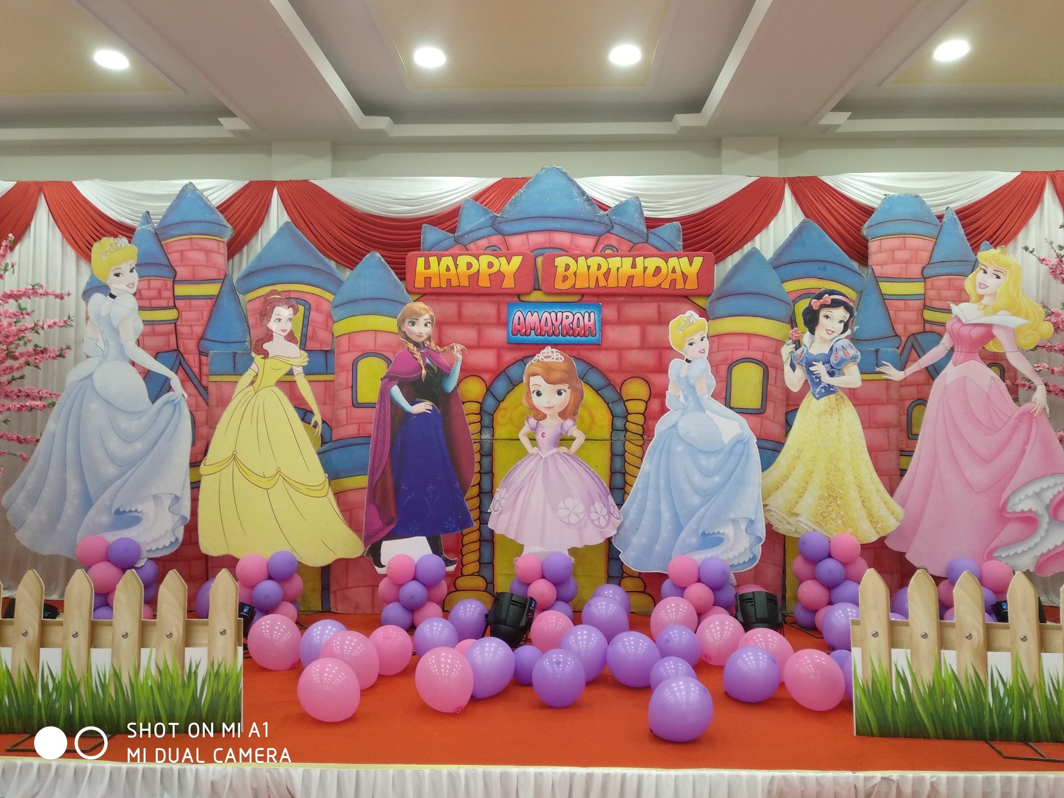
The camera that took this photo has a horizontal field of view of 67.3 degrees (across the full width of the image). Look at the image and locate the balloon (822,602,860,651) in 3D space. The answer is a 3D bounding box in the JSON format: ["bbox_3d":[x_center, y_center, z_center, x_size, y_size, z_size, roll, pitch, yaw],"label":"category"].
[{"bbox_3d":[1.537,1.111,3.905,0.234,0.241,0.238,0,-1,2],"label":"balloon"}]

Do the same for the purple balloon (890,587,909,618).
[{"bbox_3d":[2.045,1.121,4.270,0.244,0.253,0.240,0,-1,0],"label":"purple balloon"}]

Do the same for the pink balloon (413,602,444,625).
[{"bbox_3d":[-0.532,1.121,4.106,0.158,0.158,0.166,0,0,0],"label":"pink balloon"}]

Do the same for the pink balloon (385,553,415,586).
[{"bbox_3d":[-0.686,0.898,4.200,0.153,0.158,0.156,0,-1,2],"label":"pink balloon"}]

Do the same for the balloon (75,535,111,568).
[{"bbox_3d":[-2.430,0.844,4.420,0.190,0.190,0.190,0,0,2],"label":"balloon"}]

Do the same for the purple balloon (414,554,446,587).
[{"bbox_3d":[-0.534,0.904,4.207,0.160,0.165,0.163,0,-1,2],"label":"purple balloon"}]

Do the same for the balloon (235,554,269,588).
[{"bbox_3d":[-1.547,0.952,4.420,0.186,0.186,0.186,0,0,2],"label":"balloon"}]

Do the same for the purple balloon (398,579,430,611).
[{"bbox_3d":[-0.617,1.024,4.170,0.152,0.152,0.152,0,-1,2],"label":"purple balloon"}]

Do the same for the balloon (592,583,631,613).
[{"bbox_3d":[0.447,1.149,4.500,0.222,0.229,0.222,0,0,0],"label":"balloon"}]

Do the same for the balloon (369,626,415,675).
[{"bbox_3d":[-0.626,1.097,3.488,0.207,0.207,0.207,0,-1,2],"label":"balloon"}]

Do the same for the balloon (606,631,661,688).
[{"bbox_3d":[0.436,1.119,3.437,0.236,0.241,0.245,0,-1,0],"label":"balloon"}]

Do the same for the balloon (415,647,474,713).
[{"bbox_3d":[-0.340,1.099,3.130,0.230,0.246,0.234,0,-1,2],"label":"balloon"}]

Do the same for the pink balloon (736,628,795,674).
[{"bbox_3d":[0.981,1.079,3.351,0.237,0.237,0.237,0,0,0],"label":"pink balloon"}]

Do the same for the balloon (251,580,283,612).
[{"bbox_3d":[-1.404,1.043,4.230,0.165,0.167,0.175,0,-1,0],"label":"balloon"}]

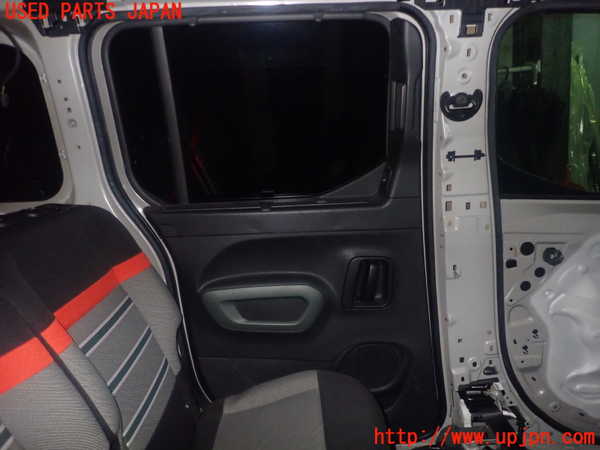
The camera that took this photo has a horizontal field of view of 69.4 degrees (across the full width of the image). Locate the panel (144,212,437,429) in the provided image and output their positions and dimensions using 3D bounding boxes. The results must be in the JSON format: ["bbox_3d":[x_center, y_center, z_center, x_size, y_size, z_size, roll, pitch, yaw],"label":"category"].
[{"bbox_3d":[-0.002,0.253,1.135,0.730,0.600,0.090,-3,9,-1],"label":"panel"}]

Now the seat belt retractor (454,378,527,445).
[{"bbox_3d":[0.526,0.516,1.212,0.150,0.150,0.110,-1,11,0],"label":"seat belt retractor"}]

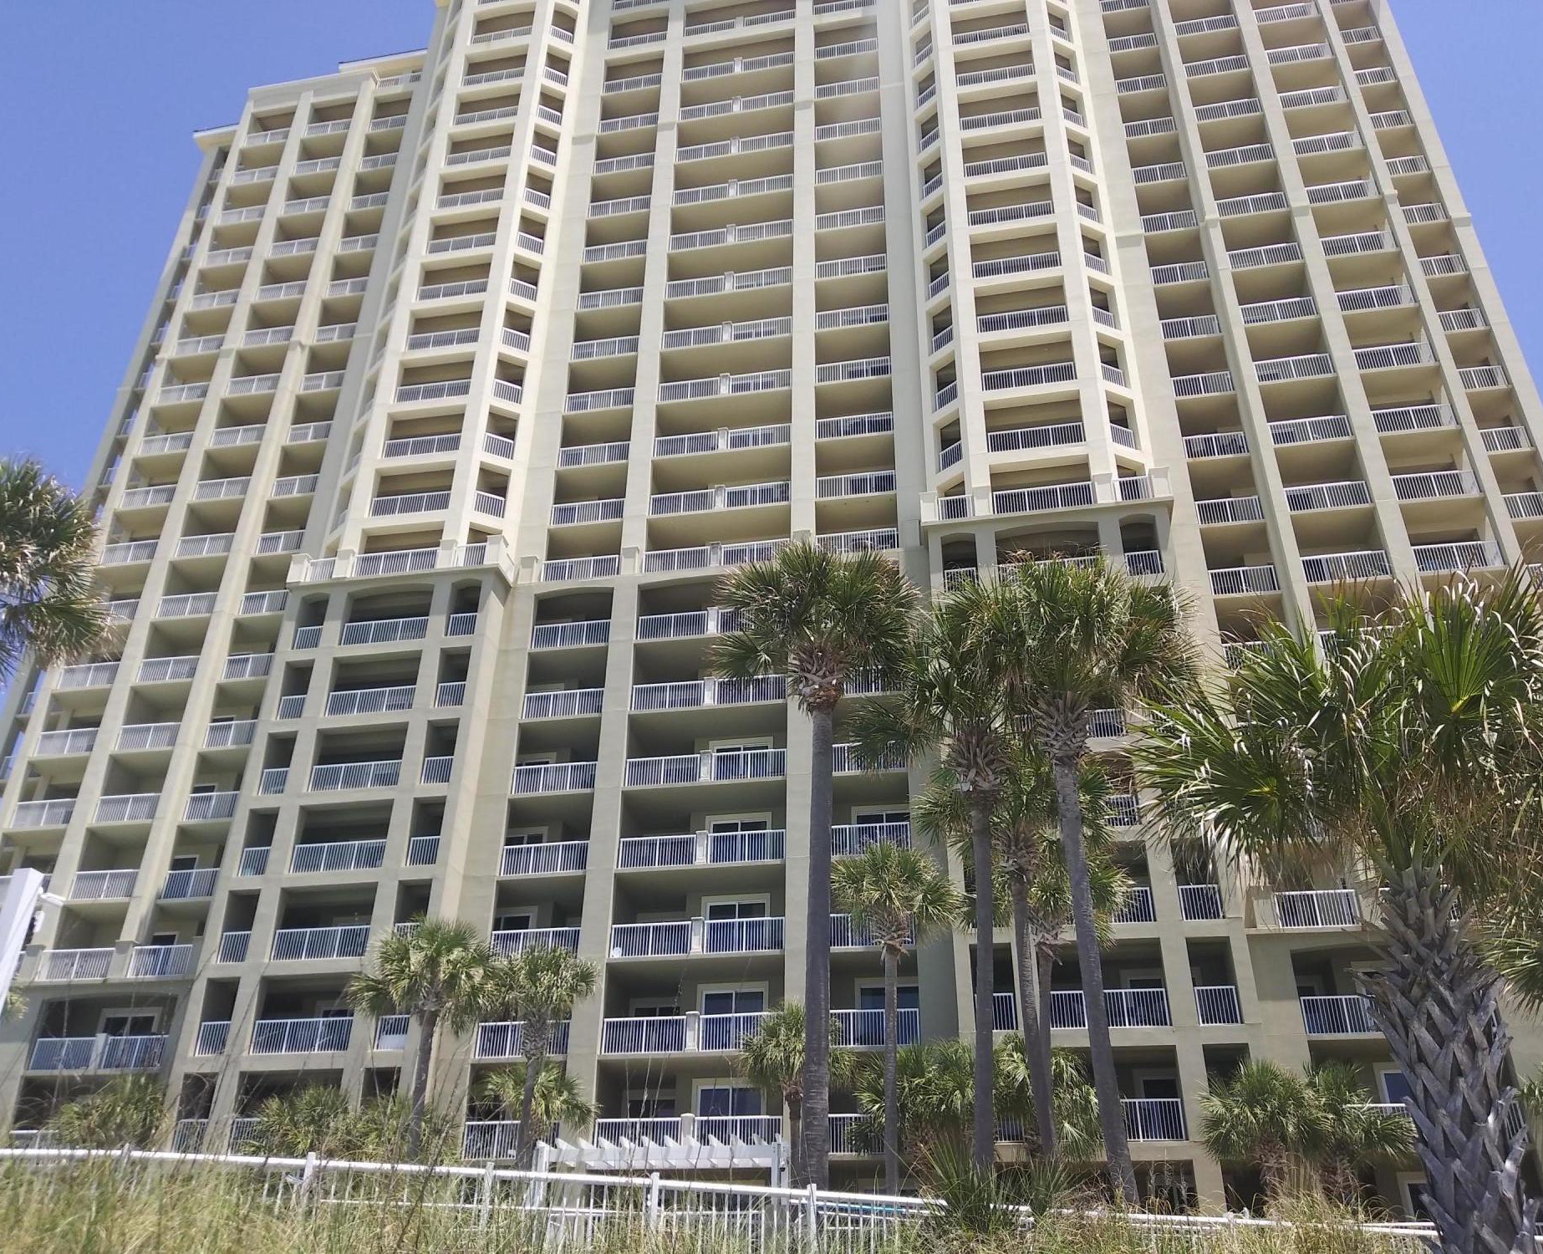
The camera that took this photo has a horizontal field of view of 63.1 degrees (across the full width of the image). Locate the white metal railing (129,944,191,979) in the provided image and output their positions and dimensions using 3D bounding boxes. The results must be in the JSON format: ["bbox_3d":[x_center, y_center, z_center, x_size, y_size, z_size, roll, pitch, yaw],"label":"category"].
[{"bbox_3d":[-21.950,12.018,45.069,2.420,1.112,0.080,-5,-31,10],"label":"white metal railing"}]

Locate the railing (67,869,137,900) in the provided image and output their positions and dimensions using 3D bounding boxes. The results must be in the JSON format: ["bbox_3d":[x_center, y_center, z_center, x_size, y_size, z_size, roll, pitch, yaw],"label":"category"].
[{"bbox_3d":[-25.101,9.732,47.357,2.802,1.073,0.080,-5,-31,10],"label":"railing"}]

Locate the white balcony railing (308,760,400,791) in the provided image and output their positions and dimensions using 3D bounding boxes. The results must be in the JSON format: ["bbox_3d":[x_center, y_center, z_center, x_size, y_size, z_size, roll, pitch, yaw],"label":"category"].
[{"bbox_3d":[-14.759,5.362,44.761,3.427,1.013,0.100,-5,-31,10],"label":"white balcony railing"}]

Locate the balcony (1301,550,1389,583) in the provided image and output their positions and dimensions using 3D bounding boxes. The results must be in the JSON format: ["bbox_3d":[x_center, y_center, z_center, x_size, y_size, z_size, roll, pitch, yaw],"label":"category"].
[{"bbox_3d":[18.961,-1.971,41.389,2.665,1.016,0.100,-5,-31,10],"label":"balcony"}]

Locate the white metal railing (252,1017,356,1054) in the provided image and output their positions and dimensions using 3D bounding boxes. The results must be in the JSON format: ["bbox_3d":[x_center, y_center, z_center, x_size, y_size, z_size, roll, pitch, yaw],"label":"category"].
[{"bbox_3d":[-14.536,12.689,38.964,3.372,1.015,0.100,-5,-31,10],"label":"white metal railing"}]

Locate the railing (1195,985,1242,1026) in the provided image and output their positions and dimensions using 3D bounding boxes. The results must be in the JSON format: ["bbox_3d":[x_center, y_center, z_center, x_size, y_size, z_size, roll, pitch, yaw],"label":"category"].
[{"bbox_3d":[12.430,10.537,34.958,1.062,1.050,0.060,-5,-31,10],"label":"railing"}]

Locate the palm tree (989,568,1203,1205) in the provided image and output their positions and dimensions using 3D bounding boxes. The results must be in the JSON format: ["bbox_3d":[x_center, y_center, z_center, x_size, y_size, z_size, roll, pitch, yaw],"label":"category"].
[{"bbox_3d":[5.390,3.616,19.153,3.255,10.900,3.255,-5,-31,10],"label":"palm tree"}]

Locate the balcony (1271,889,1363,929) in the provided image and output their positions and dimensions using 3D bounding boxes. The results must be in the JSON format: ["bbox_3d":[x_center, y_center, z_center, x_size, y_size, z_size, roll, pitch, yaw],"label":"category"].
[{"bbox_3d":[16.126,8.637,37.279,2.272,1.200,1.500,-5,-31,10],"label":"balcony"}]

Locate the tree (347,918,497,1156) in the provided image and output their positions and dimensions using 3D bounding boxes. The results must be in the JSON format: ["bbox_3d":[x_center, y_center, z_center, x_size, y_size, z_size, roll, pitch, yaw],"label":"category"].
[{"bbox_3d":[-8.660,10.716,29.900,3.664,7.432,3.664,-5,-31,10],"label":"tree"}]

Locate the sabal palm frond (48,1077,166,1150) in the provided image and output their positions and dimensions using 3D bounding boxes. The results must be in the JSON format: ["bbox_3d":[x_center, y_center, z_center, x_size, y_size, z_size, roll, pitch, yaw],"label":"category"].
[{"bbox_3d":[-17.946,13.195,33.822,2.750,1.924,2.750,15,-33,-22],"label":"sabal palm frond"}]

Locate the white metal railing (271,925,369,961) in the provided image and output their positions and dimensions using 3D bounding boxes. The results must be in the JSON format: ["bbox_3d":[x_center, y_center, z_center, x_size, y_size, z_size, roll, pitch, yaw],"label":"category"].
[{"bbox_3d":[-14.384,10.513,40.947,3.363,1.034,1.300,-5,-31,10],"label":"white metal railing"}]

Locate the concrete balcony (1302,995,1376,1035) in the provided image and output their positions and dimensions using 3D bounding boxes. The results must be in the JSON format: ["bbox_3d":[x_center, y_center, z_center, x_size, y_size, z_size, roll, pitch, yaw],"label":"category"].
[{"bbox_3d":[15.899,10.752,34.713,2.251,1.043,0.100,-5,-31,10],"label":"concrete balcony"}]

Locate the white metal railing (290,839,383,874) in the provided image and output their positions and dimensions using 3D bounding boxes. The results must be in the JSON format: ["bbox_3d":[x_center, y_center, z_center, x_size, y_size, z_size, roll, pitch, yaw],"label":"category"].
[{"bbox_3d":[-15.124,8.395,44.596,3.502,1.100,1.200,-5,-31,10],"label":"white metal railing"}]

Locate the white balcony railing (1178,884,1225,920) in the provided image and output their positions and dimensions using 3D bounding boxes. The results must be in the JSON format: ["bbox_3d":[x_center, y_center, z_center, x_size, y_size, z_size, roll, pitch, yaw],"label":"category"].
[{"bbox_3d":[12.944,8.300,37.819,1.168,1.079,0.080,-5,-31,10],"label":"white balcony railing"}]

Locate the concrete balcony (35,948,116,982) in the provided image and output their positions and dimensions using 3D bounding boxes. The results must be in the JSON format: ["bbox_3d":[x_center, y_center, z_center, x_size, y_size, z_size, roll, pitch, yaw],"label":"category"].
[{"bbox_3d":[-23.840,11.586,43.076,2.714,1.028,0.100,-5,-31,10],"label":"concrete balcony"}]

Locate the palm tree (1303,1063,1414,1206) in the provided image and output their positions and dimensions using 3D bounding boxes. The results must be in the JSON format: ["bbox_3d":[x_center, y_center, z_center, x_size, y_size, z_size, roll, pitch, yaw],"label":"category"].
[{"bbox_3d":[13.296,11.654,28.524,2.800,3.375,2.800,-12,-33,20],"label":"palm tree"}]

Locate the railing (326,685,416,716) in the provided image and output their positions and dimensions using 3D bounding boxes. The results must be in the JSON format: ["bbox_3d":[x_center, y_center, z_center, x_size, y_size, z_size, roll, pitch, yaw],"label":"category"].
[{"bbox_3d":[-14.677,2.799,46.265,3.412,1.028,0.100,-5,-31,10],"label":"railing"}]

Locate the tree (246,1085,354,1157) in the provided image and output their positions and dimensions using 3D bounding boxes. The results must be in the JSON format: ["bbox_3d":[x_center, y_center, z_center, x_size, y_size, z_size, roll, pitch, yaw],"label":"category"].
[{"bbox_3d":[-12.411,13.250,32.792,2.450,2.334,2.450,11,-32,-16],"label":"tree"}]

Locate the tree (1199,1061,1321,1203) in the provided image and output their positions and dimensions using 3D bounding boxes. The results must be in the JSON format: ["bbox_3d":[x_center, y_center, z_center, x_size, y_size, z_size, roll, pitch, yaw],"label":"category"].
[{"bbox_3d":[11.102,11.595,28.524,2.900,3.324,2.900,-10,-32,17],"label":"tree"}]

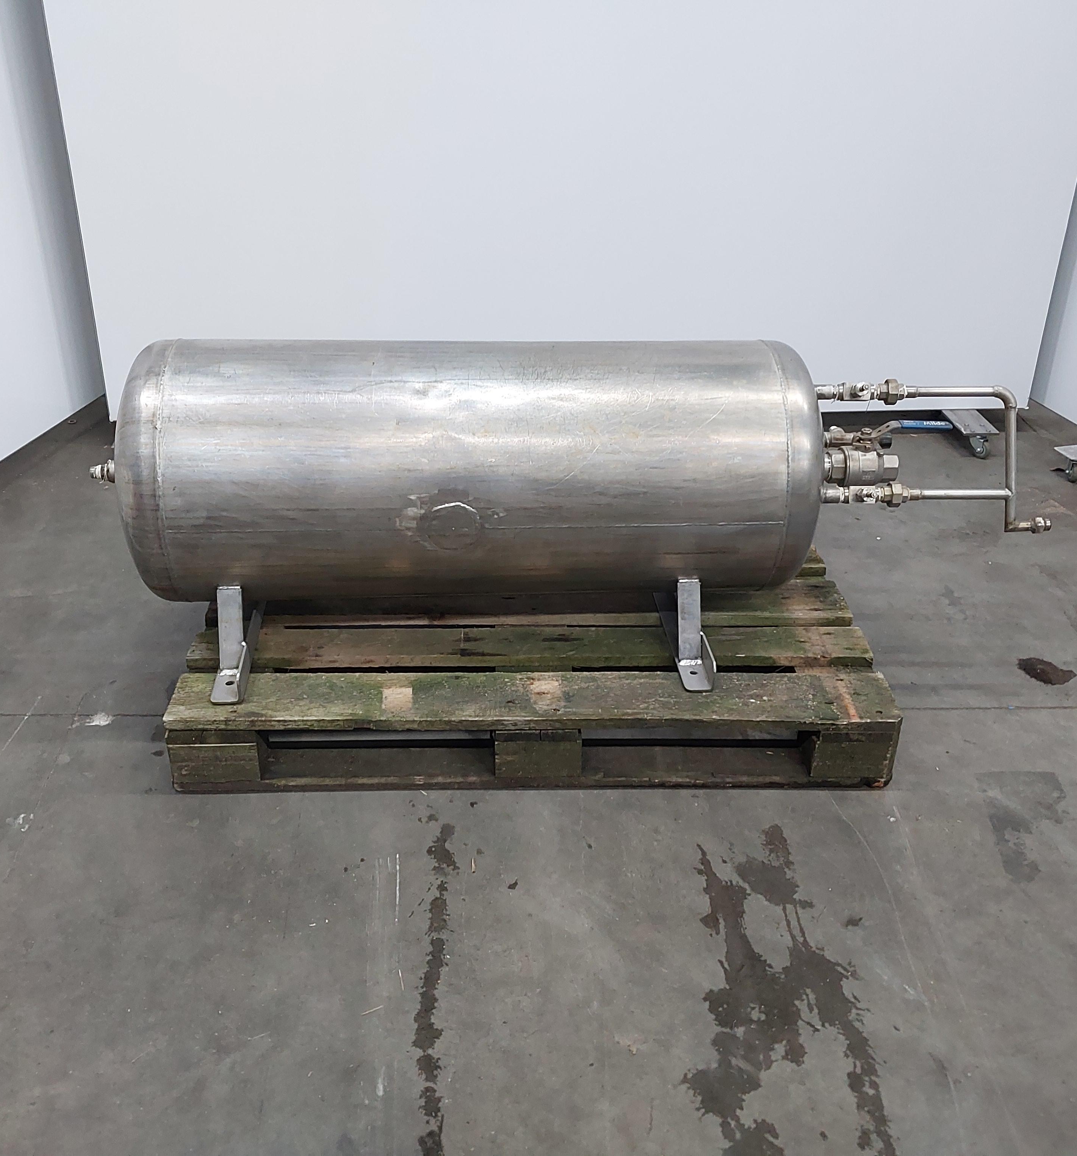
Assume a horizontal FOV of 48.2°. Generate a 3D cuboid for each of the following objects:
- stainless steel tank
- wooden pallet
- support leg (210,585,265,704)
[{"bbox_3d":[-0.110,-0.193,2.146,1.214,0.452,0.452,-1,29,-5],"label":"stainless steel tank"},{"bbox_3d":[-0.015,0.098,2.318,1.200,0.144,0.800,0,29,-3],"label":"wooden pallet"},{"bbox_3d":[-0.530,-0.014,2.200,0.050,0.138,0.650,-1,29,-5],"label":"support leg"}]

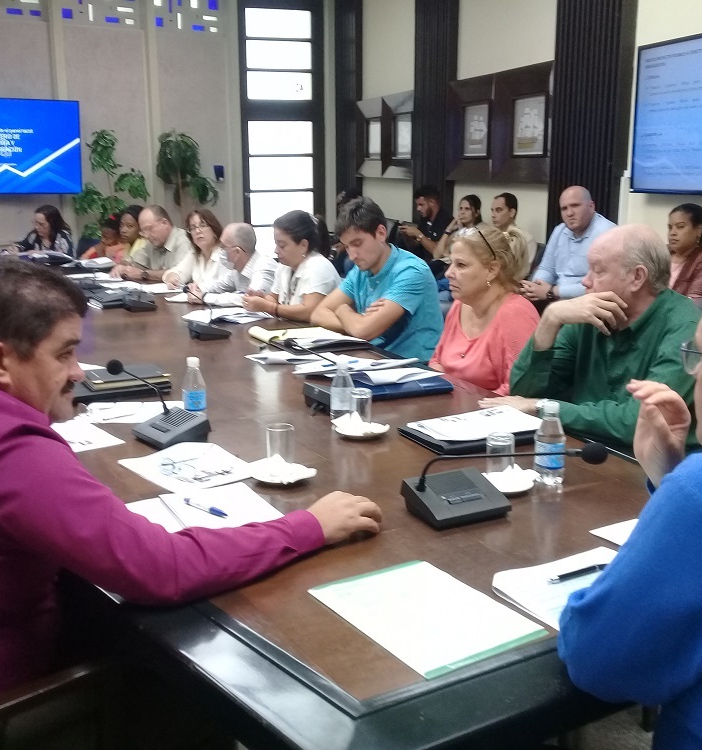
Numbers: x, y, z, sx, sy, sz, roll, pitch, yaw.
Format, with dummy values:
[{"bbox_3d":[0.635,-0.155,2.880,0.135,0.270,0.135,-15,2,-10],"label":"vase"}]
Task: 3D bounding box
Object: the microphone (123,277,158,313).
[{"bbox_3d":[-1.009,-0.396,4.266,0.155,0.145,0.150,11,17,41],"label":"microphone"}]

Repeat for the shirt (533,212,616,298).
[{"bbox_3d":[1.194,-0.557,4.600,0.400,0.620,0.520,-12,17,-41],"label":"shirt"}]

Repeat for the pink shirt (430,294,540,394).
[{"bbox_3d":[0.469,0.004,2.894,0.310,0.530,0.450,-7,14,-29],"label":"pink shirt"}]

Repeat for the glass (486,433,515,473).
[{"bbox_3d":[0.309,0.168,1.843,0.061,0.092,0.061,0,12,0],"label":"glass"}]

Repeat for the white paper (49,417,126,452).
[{"bbox_3d":[-0.711,0.150,2.193,0.216,0.004,0.279,-10,16,-36],"label":"white paper"}]

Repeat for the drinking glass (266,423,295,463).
[{"bbox_3d":[-0.149,0.155,1.906,0.061,0.092,0.061,0,12,0],"label":"drinking glass"}]

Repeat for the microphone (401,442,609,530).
[{"bbox_3d":[0.276,0.189,1.632,0.270,0.165,0.270,-6,14,-25],"label":"microphone"}]

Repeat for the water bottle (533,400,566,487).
[{"bbox_3d":[0.415,0.139,1.860,0.064,0.167,0.064,0,13,0],"label":"water bottle"}]

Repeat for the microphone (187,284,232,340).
[{"bbox_3d":[-0.614,-0.255,3.610,0.170,0.175,0.340,-7,14,-27],"label":"microphone"}]

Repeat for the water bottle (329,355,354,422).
[{"bbox_3d":[-0.019,0.039,2.304,0.064,0.167,0.064,0,13,0],"label":"water bottle"}]

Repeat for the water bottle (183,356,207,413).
[{"bbox_3d":[-0.403,0.039,2.306,0.064,0.167,0.064,0,13,0],"label":"water bottle"}]

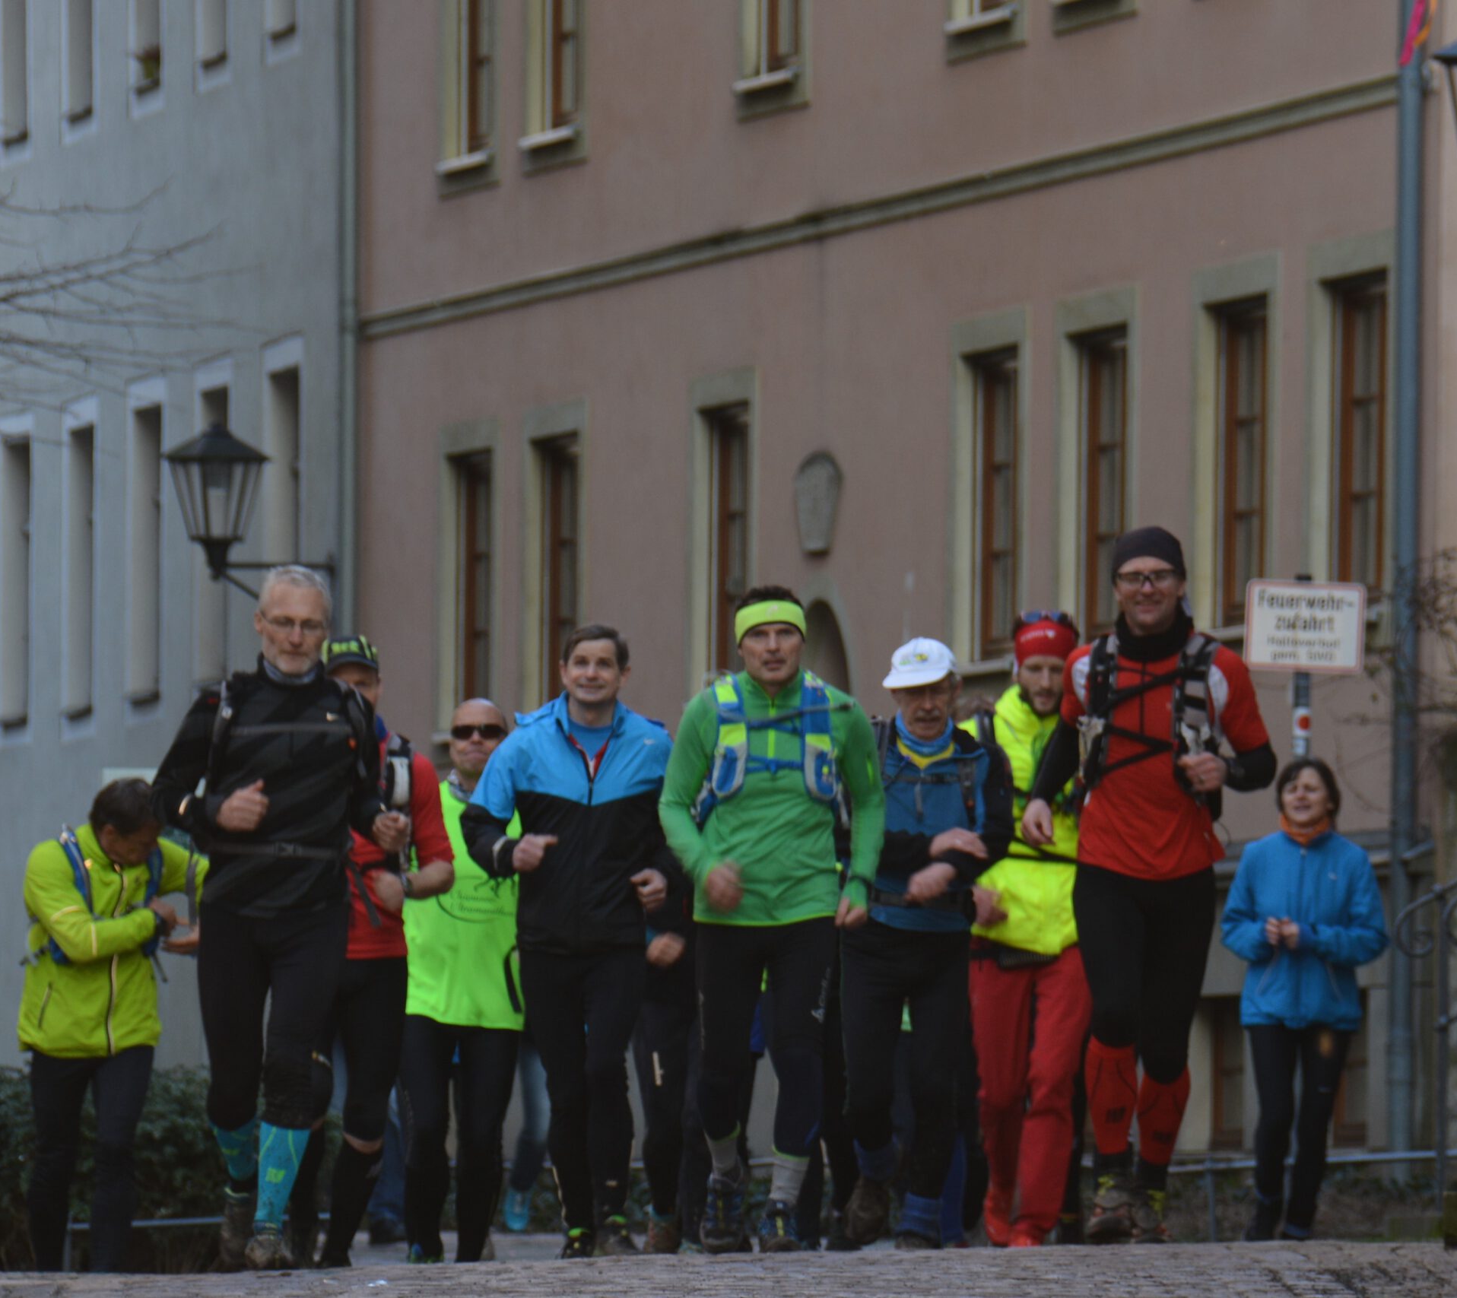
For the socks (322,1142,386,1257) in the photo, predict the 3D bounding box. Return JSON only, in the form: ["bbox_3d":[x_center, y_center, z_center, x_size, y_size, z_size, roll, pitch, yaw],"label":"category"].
[{"bbox_3d":[-1.011,1.488,31.700,0.125,0.315,0.130,13,3,0],"label":"socks"}]

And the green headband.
[{"bbox_3d":[0.105,-0.071,29.450,0.177,0.100,0.200,0,-8,2],"label":"green headband"}]

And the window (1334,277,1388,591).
[{"bbox_3d":[3.192,-1.023,58.195,0.120,1.658,0.864,2,-4,-21],"label":"window"}]

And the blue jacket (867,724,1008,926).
[{"bbox_3d":[0.532,0.464,30.500,0.460,0.570,0.350,0,-3,9],"label":"blue jacket"}]

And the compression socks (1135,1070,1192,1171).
[{"bbox_3d":[1.049,1.129,28.350,0.125,0.290,0.130,1,12,-3],"label":"compression socks"}]

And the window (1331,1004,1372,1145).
[{"bbox_3d":[3.090,2.070,57.800,0.120,0.760,0.680,1,-3,-21],"label":"window"}]

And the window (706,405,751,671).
[{"bbox_3d":[0.038,-0.550,65.800,0.140,1.650,0.840,2,-3,-20],"label":"window"}]

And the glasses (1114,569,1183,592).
[{"bbox_3d":[1.014,-0.165,28.300,0.150,0.048,0.140,0,-3,0],"label":"glasses"}]

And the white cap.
[{"bbox_3d":[0.507,0.038,31.200,0.175,0.130,0.260,-1,5,18],"label":"white cap"}]

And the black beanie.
[{"bbox_3d":[1.030,-0.233,28.800,0.180,0.150,0.220,0,-3,-1],"label":"black beanie"}]

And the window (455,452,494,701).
[{"bbox_3d":[-1.446,-0.341,70.162,0.120,1.662,0.842,2,-4,-21],"label":"window"}]

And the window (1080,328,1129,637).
[{"bbox_3d":[1.960,-0.852,60.600,0.140,1.650,0.840,2,-3,-20],"label":"window"}]

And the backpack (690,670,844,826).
[{"bbox_3d":[0.101,0.246,29.500,0.375,0.400,0.280,0,-3,0],"label":"backpack"}]

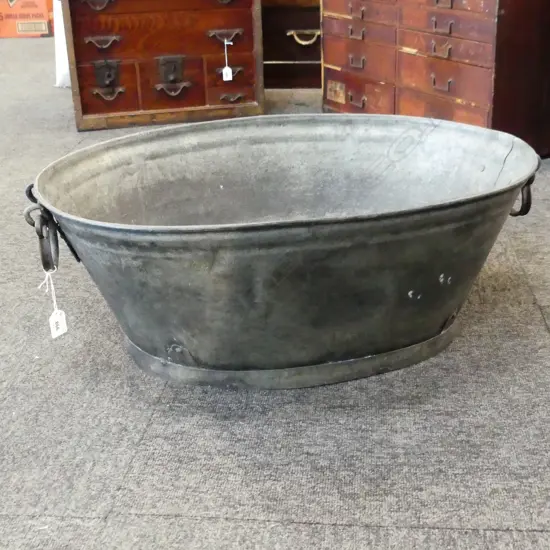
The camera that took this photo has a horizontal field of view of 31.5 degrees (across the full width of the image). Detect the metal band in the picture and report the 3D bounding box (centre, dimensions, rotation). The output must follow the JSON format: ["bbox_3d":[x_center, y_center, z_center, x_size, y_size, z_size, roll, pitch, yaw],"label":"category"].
[{"bbox_3d":[0.028,0.065,1.375,0.468,0.031,0.320,-6,24,-10],"label":"metal band"}]

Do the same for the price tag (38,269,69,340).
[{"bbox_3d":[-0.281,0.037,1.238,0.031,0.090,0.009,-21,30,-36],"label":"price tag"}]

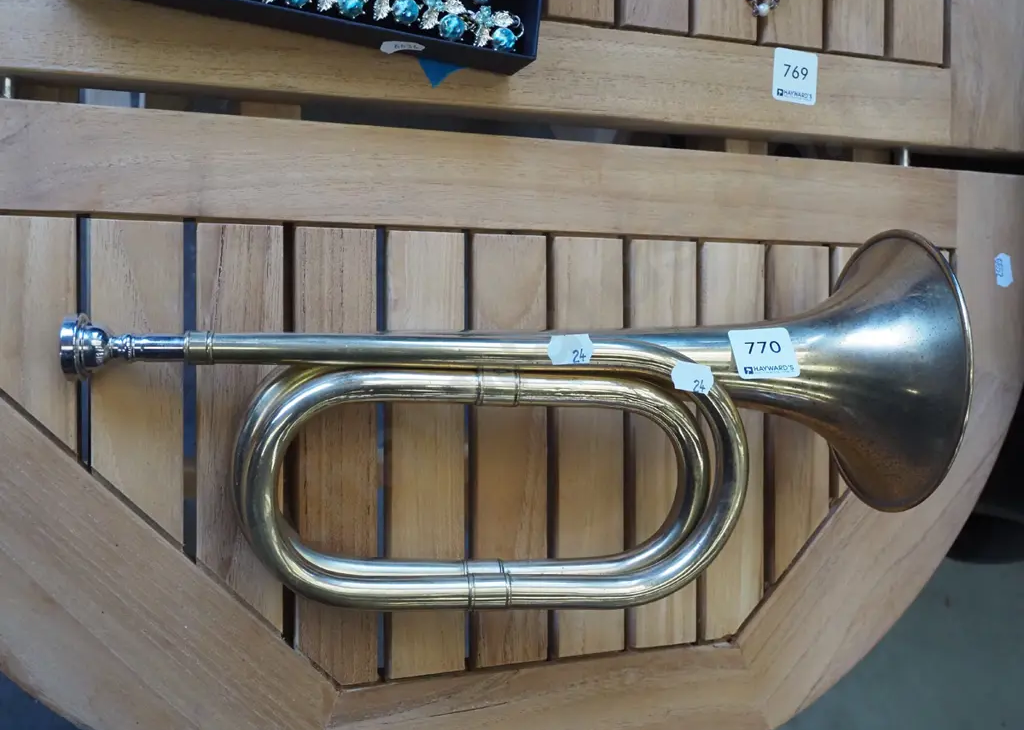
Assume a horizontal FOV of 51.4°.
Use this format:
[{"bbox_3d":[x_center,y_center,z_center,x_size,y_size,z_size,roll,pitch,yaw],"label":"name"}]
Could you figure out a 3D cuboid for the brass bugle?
[{"bbox_3d":[-0.004,0.023,0.579,0.453,0.165,0.218,2,90,-11],"label":"brass bugle"}]

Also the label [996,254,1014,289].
[{"bbox_3d":[0.353,-0.068,0.762,0.015,0.001,0.024,-11,95,-22],"label":"label"}]

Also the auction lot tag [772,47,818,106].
[{"bbox_3d":[0.184,-0.187,0.691,0.034,0.001,0.034,4,90,-22],"label":"auction lot tag"}]

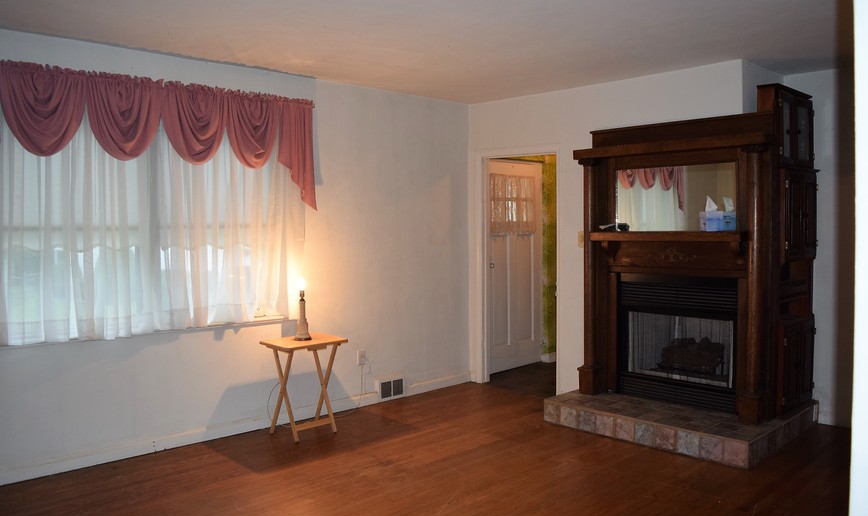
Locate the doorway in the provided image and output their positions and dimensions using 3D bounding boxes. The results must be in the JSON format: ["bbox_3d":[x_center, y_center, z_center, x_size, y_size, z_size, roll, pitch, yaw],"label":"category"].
[{"bbox_3d":[0.786,0.138,5.712,0.781,2.030,0.120,2,4,45],"label":"doorway"}]

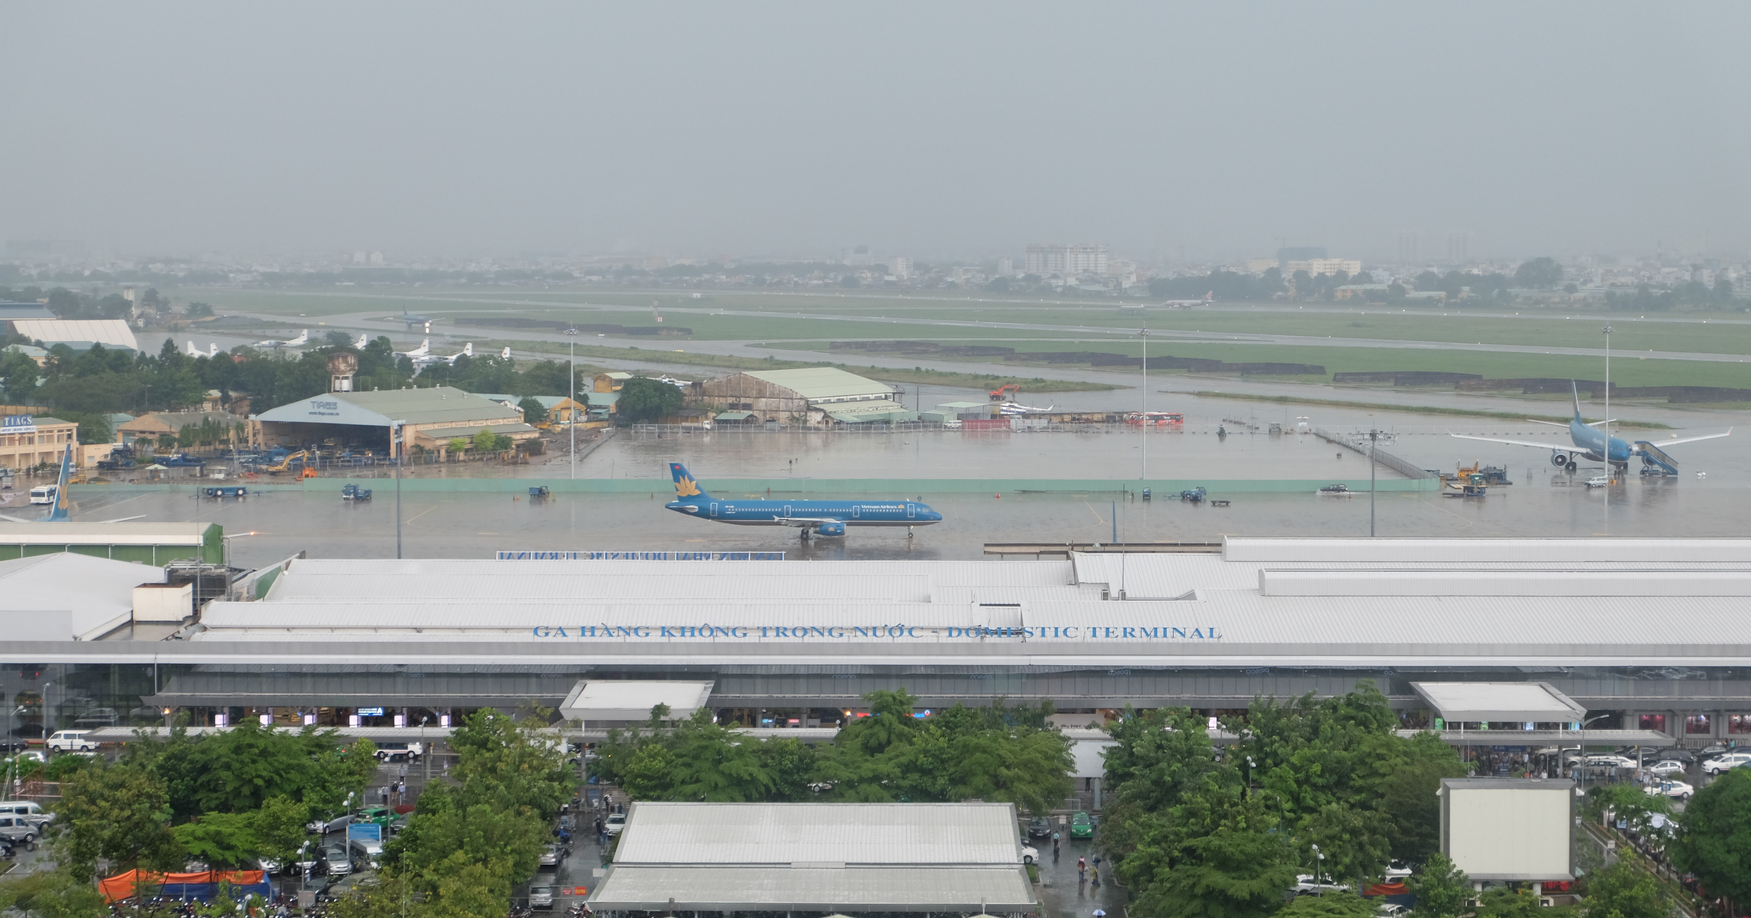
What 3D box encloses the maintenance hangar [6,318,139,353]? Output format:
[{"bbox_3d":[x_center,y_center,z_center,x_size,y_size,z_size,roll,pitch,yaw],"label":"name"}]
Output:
[{"bbox_3d":[-309.269,-45.234,1399.411,42.500,16.000,48.000,-1,4,-23],"label":"maintenance hangar"}]

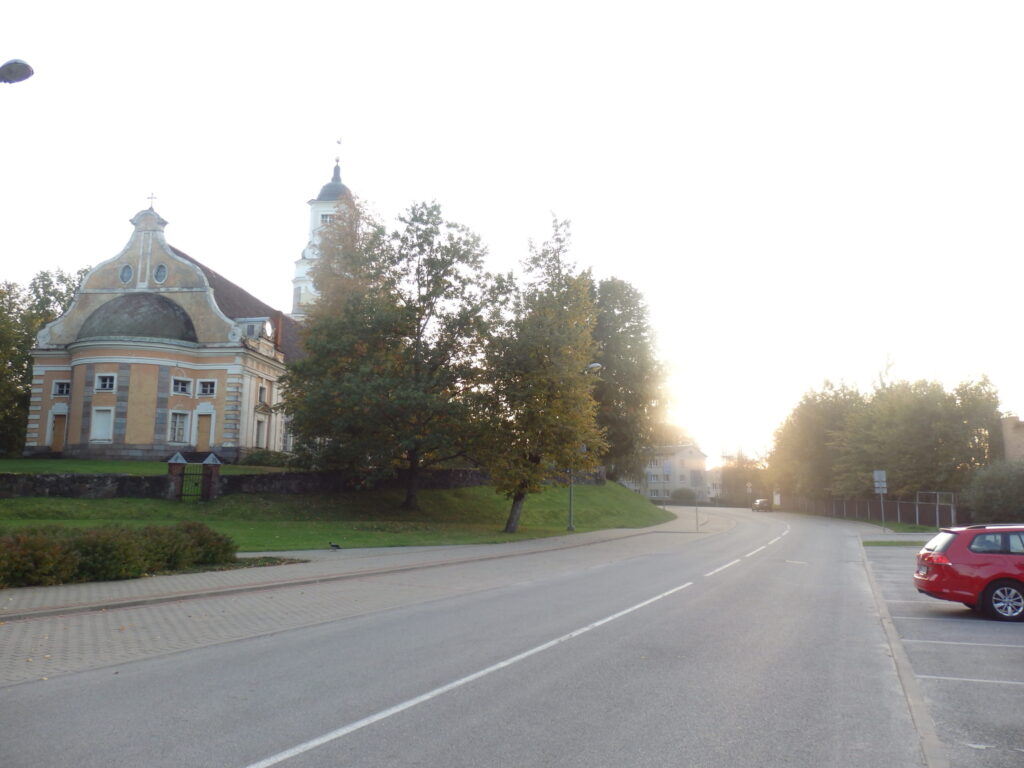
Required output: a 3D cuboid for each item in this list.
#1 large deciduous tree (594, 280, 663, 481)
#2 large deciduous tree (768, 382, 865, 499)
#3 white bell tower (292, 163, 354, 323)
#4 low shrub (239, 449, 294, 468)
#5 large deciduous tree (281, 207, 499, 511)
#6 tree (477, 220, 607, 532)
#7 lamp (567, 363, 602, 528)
[{"bbox_3d":[10.915,-0.618,70.361,7.612,19.807,7.600,1,-8,0],"label":"large deciduous tree"},{"bbox_3d":[32.009,6.558,77.932,10.117,13.566,9.500,1,-8,0],"label":"large deciduous tree"},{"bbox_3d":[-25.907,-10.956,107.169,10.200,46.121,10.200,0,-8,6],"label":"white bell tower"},{"bbox_3d":[-19.244,5.853,58.108,4.400,1.565,2.800,1,-8,0],"label":"low shrub"},{"bbox_3d":[-7.515,-1.979,44.295,12.699,18.849,11.800,1,-8,0],"label":"large deciduous tree"},{"bbox_3d":[1.432,-0.619,37.911,6.562,16.173,6.200,1,-8,0],"label":"tree"},{"bbox_3d":[3.875,3.256,39.290,1.800,8.954,0.420,-3,-9,26],"label":"lamp"}]

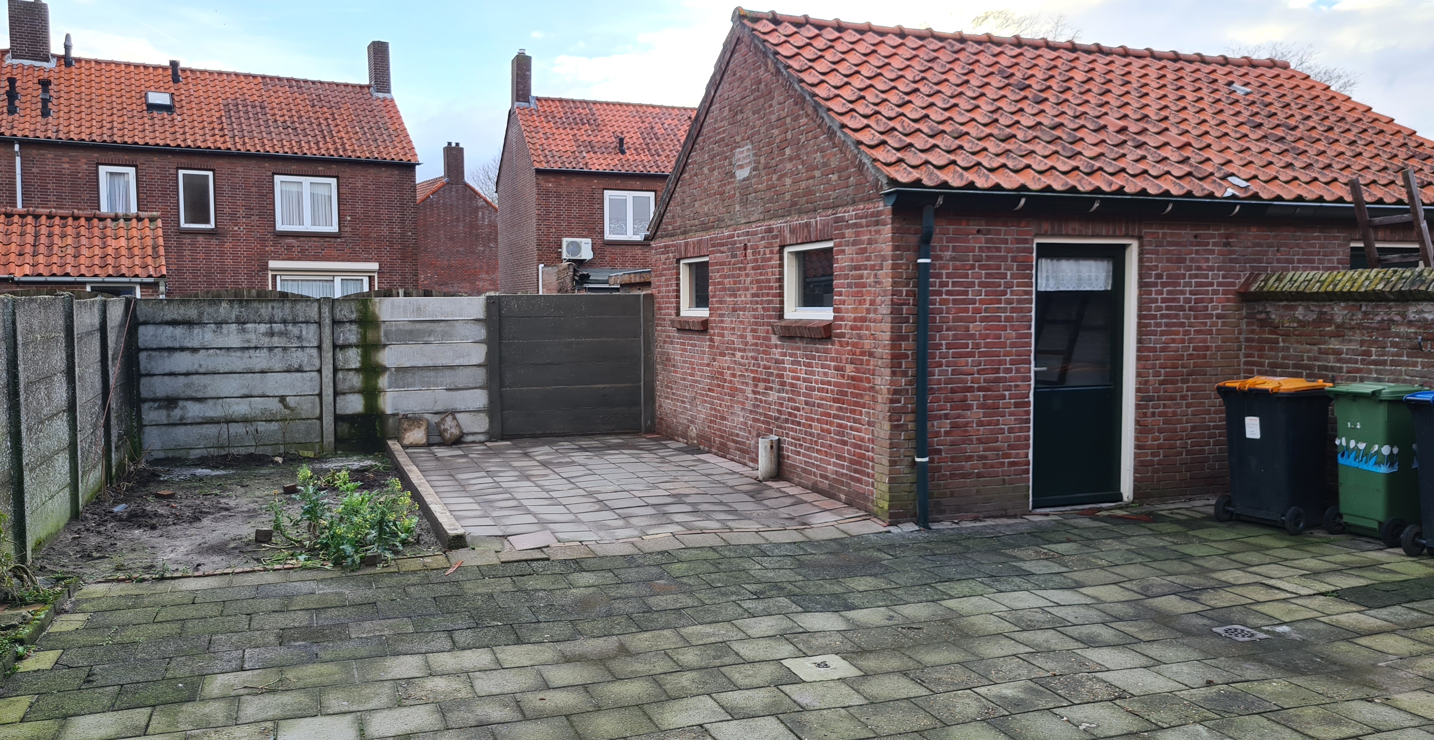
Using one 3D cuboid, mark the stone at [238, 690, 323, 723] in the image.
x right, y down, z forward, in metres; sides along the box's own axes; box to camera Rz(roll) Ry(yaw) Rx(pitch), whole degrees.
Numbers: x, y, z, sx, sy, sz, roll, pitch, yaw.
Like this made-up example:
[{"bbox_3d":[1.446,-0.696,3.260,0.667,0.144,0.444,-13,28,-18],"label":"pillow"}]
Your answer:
[{"bbox_3d":[-1.751,1.371,4.311,0.300,0.050,0.300,-1,4,-21],"label":"stone"}]

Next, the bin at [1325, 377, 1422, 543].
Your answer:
[{"bbox_3d":[4.720,0.663,7.720,0.530,1.070,0.475,-1,4,-21],"label":"bin"}]

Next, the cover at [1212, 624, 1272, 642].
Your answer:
[{"bbox_3d":[2.655,1.346,5.462,0.200,0.020,0.200,0,4,-20],"label":"cover"}]

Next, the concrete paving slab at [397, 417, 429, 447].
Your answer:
[{"bbox_3d":[-3.373,0.693,12.000,0.310,0.310,0.050,-1,-6,-20],"label":"concrete paving slab"}]

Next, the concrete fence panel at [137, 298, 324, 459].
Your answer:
[{"bbox_3d":[-5.130,0.085,11.400,1.790,1.720,0.050,-1,3,-20],"label":"concrete fence panel"}]

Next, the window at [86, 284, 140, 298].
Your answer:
[{"bbox_3d":[-11.199,-1.128,20.042,0.894,0.950,0.080,-2,4,-23],"label":"window"}]

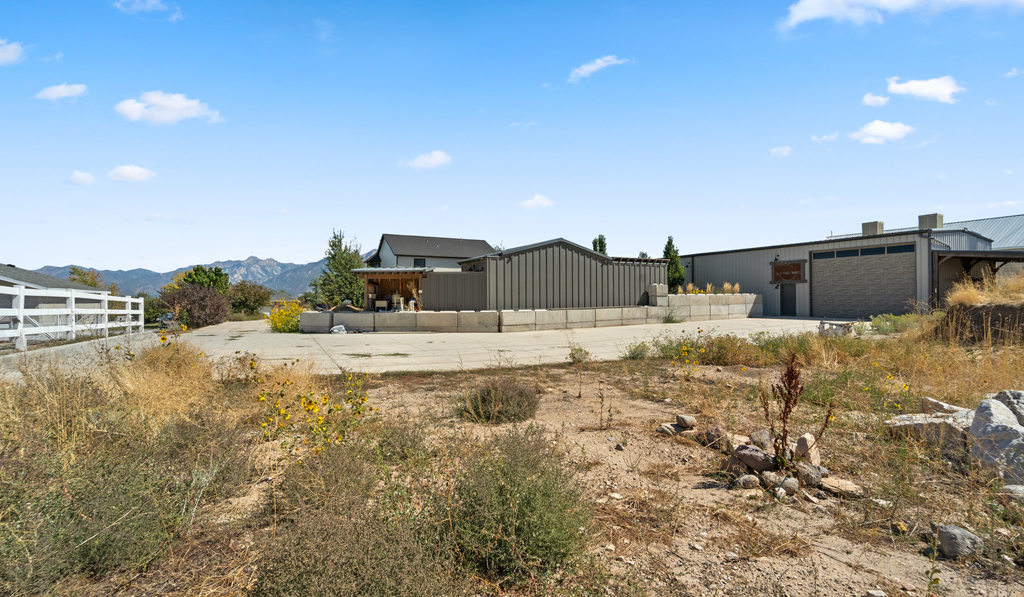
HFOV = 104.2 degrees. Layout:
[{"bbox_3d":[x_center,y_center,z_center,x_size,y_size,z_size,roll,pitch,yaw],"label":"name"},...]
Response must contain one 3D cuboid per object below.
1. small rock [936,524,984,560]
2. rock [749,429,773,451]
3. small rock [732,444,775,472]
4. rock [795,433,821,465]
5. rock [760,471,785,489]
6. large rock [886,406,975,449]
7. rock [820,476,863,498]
[{"bbox_3d":[2.615,1.417,2.326,0.190,0.170,0.210,-1,0,-42],"label":"small rock"},{"bbox_3d":[2.181,1.245,3.500,0.182,0.135,0.162,0,0,31],"label":"rock"},{"bbox_3d":[1.897,1.249,3.140,0.276,0.145,0.181,0,0,25],"label":"small rock"},{"bbox_3d":[2.577,1.343,3.488,0.195,0.300,0.150,-1,0,36],"label":"rock"},{"bbox_3d":[1.914,1.337,2.930,0.151,0.085,0.130,-1,0,32],"label":"rock"},{"bbox_3d":[3.960,1.215,3.780,0.640,0.250,0.460,-1,0,35],"label":"large rock"},{"bbox_3d":[2.508,1.436,3.046,0.270,0.120,0.180,-1,0,39],"label":"rock"}]

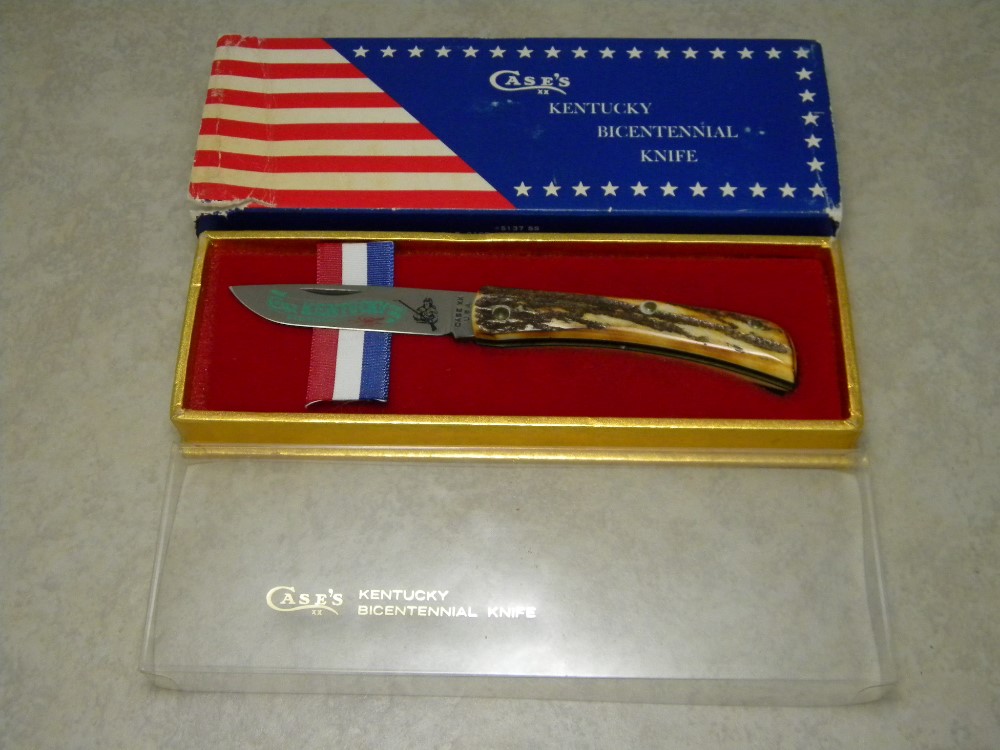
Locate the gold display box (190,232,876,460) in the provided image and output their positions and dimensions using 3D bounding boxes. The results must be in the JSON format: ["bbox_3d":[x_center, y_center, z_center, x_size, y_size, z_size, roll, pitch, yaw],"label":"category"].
[{"bbox_3d":[0.005,-0.009,0.344,0.190,0.022,0.063,1,64,1],"label":"gold display box"}]

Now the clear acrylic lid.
[{"bbox_3d":[0.005,0.051,0.319,0.193,0.015,0.065,1,64,1],"label":"clear acrylic lid"}]

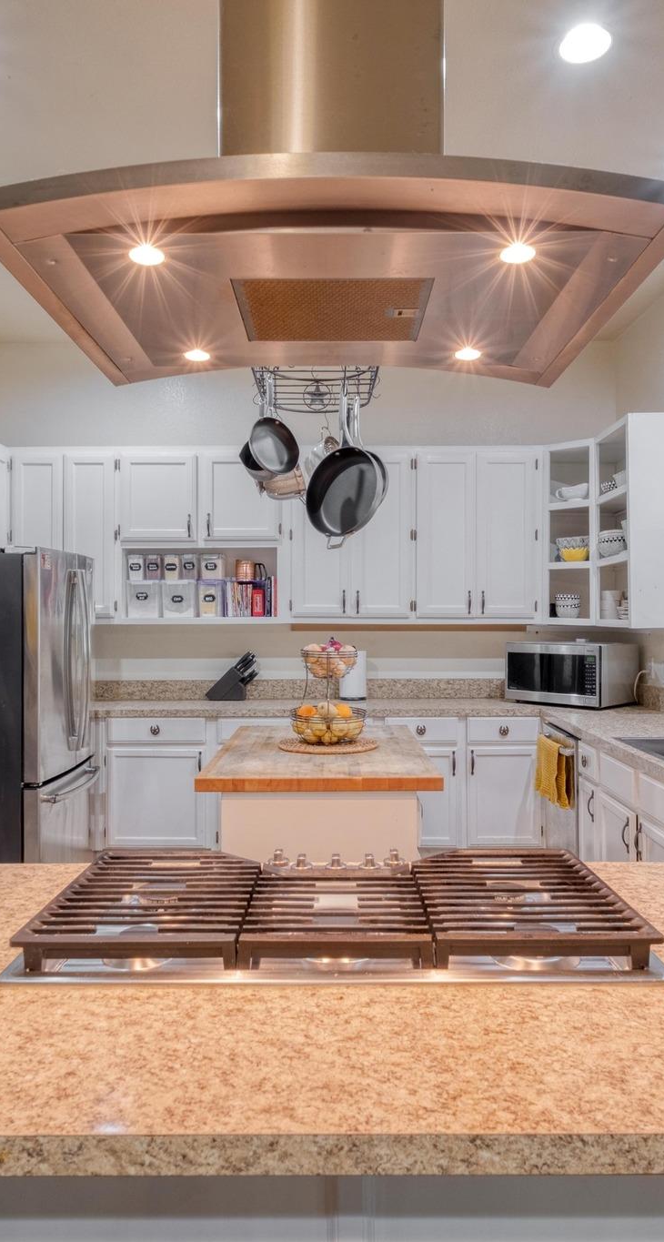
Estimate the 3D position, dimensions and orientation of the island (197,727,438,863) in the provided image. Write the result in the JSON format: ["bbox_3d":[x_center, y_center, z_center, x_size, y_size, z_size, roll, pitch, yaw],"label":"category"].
[{"bbox_3d":[-0.035,0.943,2.985,0.765,0.914,1.160,0,0,0],"label":"island"}]

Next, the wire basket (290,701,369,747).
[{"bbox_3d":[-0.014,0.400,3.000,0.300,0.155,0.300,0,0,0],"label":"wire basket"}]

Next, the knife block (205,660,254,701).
[{"bbox_3d":[-0.603,0.350,4.670,0.300,0.275,0.115,0,0,0],"label":"knife block"}]

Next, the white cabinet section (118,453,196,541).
[{"bbox_3d":[-1.006,-0.712,4.640,0.450,0.508,0.320,0,0,0],"label":"white cabinet section"}]

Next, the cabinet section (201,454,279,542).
[{"bbox_3d":[-0.525,-0.712,4.640,0.445,0.508,0.320,0,0,0],"label":"cabinet section"}]

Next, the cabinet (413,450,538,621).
[{"bbox_3d":[0.866,-0.515,4.860,0.760,1.050,0.320,0,0,0],"label":"cabinet"}]

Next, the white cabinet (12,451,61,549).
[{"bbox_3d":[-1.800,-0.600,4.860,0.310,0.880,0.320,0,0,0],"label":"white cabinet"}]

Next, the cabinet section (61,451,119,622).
[{"bbox_3d":[-1.397,-0.500,4.640,0.315,0.958,0.320,0,0,0],"label":"cabinet section"}]

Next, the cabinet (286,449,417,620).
[{"bbox_3d":[0.113,-0.500,4.610,0.755,0.985,0.340,0,0,0],"label":"cabinet"}]

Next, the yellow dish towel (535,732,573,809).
[{"bbox_3d":[1.075,0.730,3.800,0.065,0.300,0.410,0,0,0],"label":"yellow dish towel"}]

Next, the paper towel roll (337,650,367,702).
[{"bbox_3d":[0.128,0.338,4.760,0.155,0.300,0.155,0,0,0],"label":"paper towel roll"}]

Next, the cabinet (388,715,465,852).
[{"bbox_3d":[0.535,0.935,4.680,0.440,0.820,0.590,0,0,0],"label":"cabinet"}]

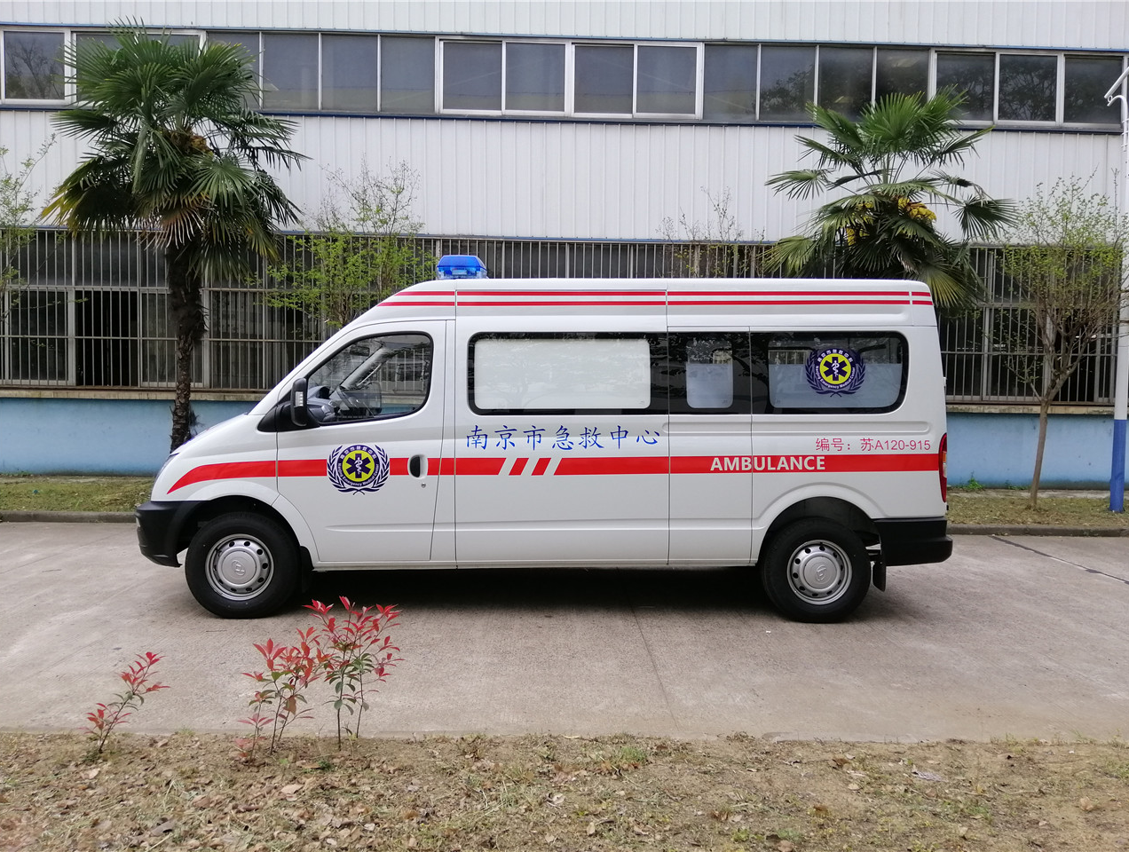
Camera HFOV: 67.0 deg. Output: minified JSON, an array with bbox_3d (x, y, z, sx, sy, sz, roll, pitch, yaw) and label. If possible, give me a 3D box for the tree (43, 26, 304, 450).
[{"bbox_3d":[-4.871,-2.021,10.632,3.251,5.832,3.251,1,2,-1],"label":"tree"}]

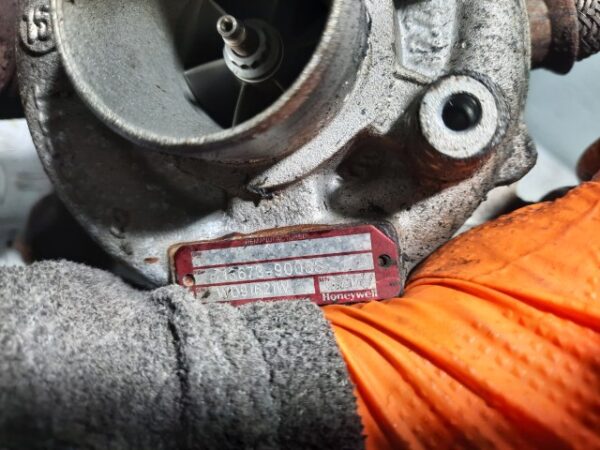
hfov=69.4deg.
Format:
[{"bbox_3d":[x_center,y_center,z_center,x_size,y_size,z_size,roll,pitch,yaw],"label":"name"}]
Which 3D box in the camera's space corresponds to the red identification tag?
[{"bbox_3d":[-0.004,0.011,0.106,0.056,0.001,0.018,-7,89,13],"label":"red identification tag"}]

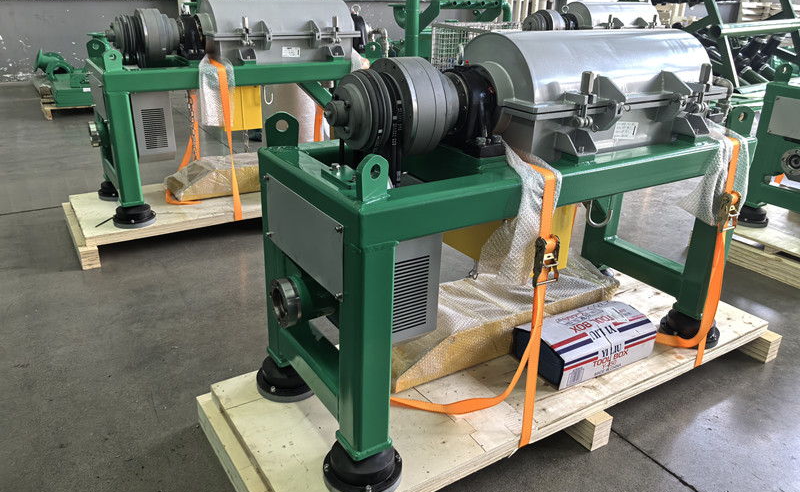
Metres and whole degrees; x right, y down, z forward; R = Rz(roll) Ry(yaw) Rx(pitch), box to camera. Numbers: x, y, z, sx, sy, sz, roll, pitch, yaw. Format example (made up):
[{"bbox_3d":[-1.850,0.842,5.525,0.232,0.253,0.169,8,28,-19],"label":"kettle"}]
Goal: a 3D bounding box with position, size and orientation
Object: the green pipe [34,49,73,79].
[{"bbox_3d":[-4.100,-2.151,7.395,0.406,0.362,0.406,-13,27,-31],"label":"green pipe"}]

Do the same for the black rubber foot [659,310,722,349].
[{"bbox_3d":[1.230,0.321,2.629,0.232,0.115,0.232,2,23,-1],"label":"black rubber foot"}]

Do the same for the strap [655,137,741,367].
[{"bbox_3d":[1.179,0.046,2.385,0.189,0.906,0.189,-13,27,-31],"label":"strap"}]

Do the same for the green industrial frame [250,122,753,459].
[{"bbox_3d":[0.434,-0.064,2.242,1.687,0.850,0.633,-13,27,-31],"label":"green industrial frame"}]

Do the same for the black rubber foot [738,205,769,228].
[{"bbox_3d":[2.217,-0.206,3.947,0.232,0.115,0.232,-13,27,-31],"label":"black rubber foot"}]

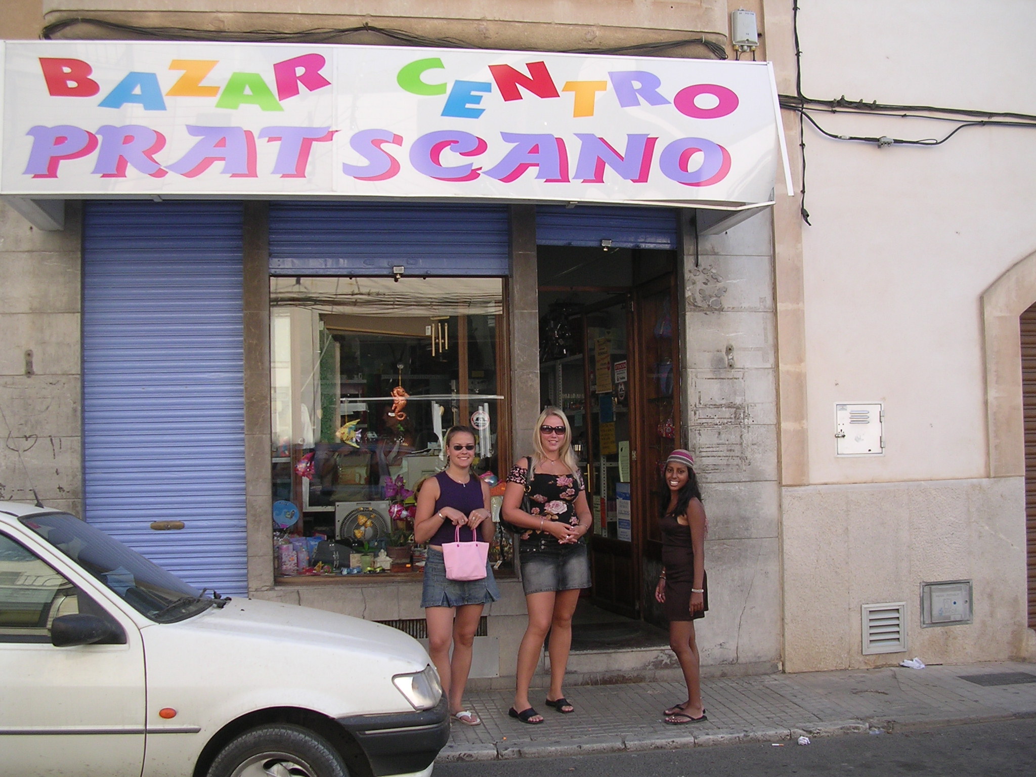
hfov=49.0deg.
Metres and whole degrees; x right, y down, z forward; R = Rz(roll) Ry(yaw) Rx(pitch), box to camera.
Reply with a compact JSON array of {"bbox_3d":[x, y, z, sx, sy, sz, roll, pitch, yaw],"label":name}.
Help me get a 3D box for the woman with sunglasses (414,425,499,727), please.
[{"bbox_3d":[-0.349,1.040,6.413,0.450,1.655,0.380,-1,-2,-15],"label":"woman with sunglasses"}]

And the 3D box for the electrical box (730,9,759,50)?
[{"bbox_3d":[1.467,-2.312,7.388,0.176,0.259,0.100,-1,-2,-10],"label":"electrical box"}]

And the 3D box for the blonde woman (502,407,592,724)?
[{"bbox_3d":[0.162,0.984,6.372,0.475,1.745,0.420,-1,-2,-10],"label":"blonde woman"}]

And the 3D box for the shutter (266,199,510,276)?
[{"bbox_3d":[-0.795,-0.965,7.136,1.498,0.522,0.060,-1,-2,-10],"label":"shutter"}]

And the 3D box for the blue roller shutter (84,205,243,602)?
[{"bbox_3d":[-2.121,0.187,6.869,0.934,2.772,0.060,-1,-2,-10],"label":"blue roller shutter"}]

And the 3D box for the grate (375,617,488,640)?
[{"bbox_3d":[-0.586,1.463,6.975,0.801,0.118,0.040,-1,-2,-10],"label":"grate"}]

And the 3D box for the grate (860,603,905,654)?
[{"bbox_3d":[2.378,1.559,7.408,0.311,0.323,0.040,-1,-2,-10],"label":"grate"}]

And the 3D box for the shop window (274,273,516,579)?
[{"bbox_3d":[-0.791,0.247,7.135,1.488,1.884,0.100,-1,-2,-10],"label":"shop window"}]

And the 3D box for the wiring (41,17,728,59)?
[{"bbox_3d":[-0.718,-2.145,7.018,4.189,0.162,0.080,-1,-2,-10],"label":"wiring"}]

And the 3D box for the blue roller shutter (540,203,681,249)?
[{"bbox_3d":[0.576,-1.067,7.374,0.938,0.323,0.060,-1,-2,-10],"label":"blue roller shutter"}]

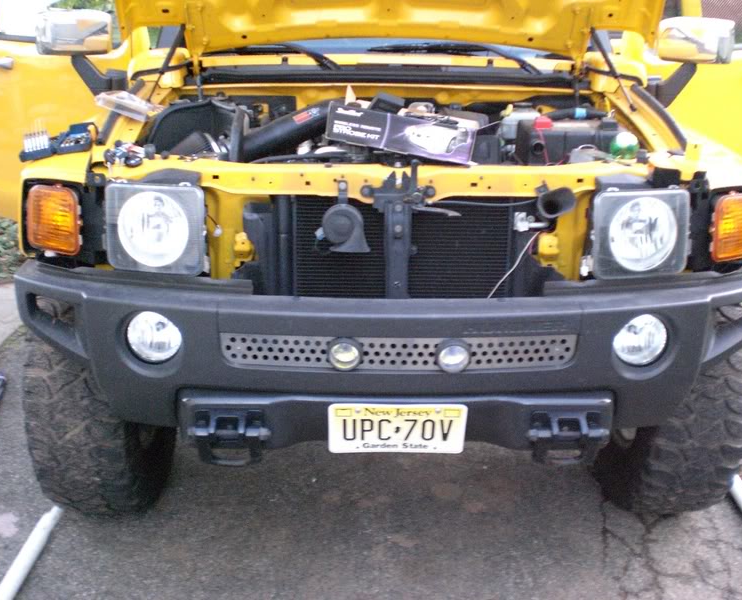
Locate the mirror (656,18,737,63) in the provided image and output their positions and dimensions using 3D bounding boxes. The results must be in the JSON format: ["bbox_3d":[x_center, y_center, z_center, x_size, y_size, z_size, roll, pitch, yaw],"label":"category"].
[{"bbox_3d":[1.078,-0.860,2.909,0.125,0.158,0.200,-13,22,-38],"label":"mirror"}]

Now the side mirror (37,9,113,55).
[{"bbox_3d":[-0.975,-0.877,2.878,0.125,0.158,0.200,14,21,36],"label":"side mirror"}]

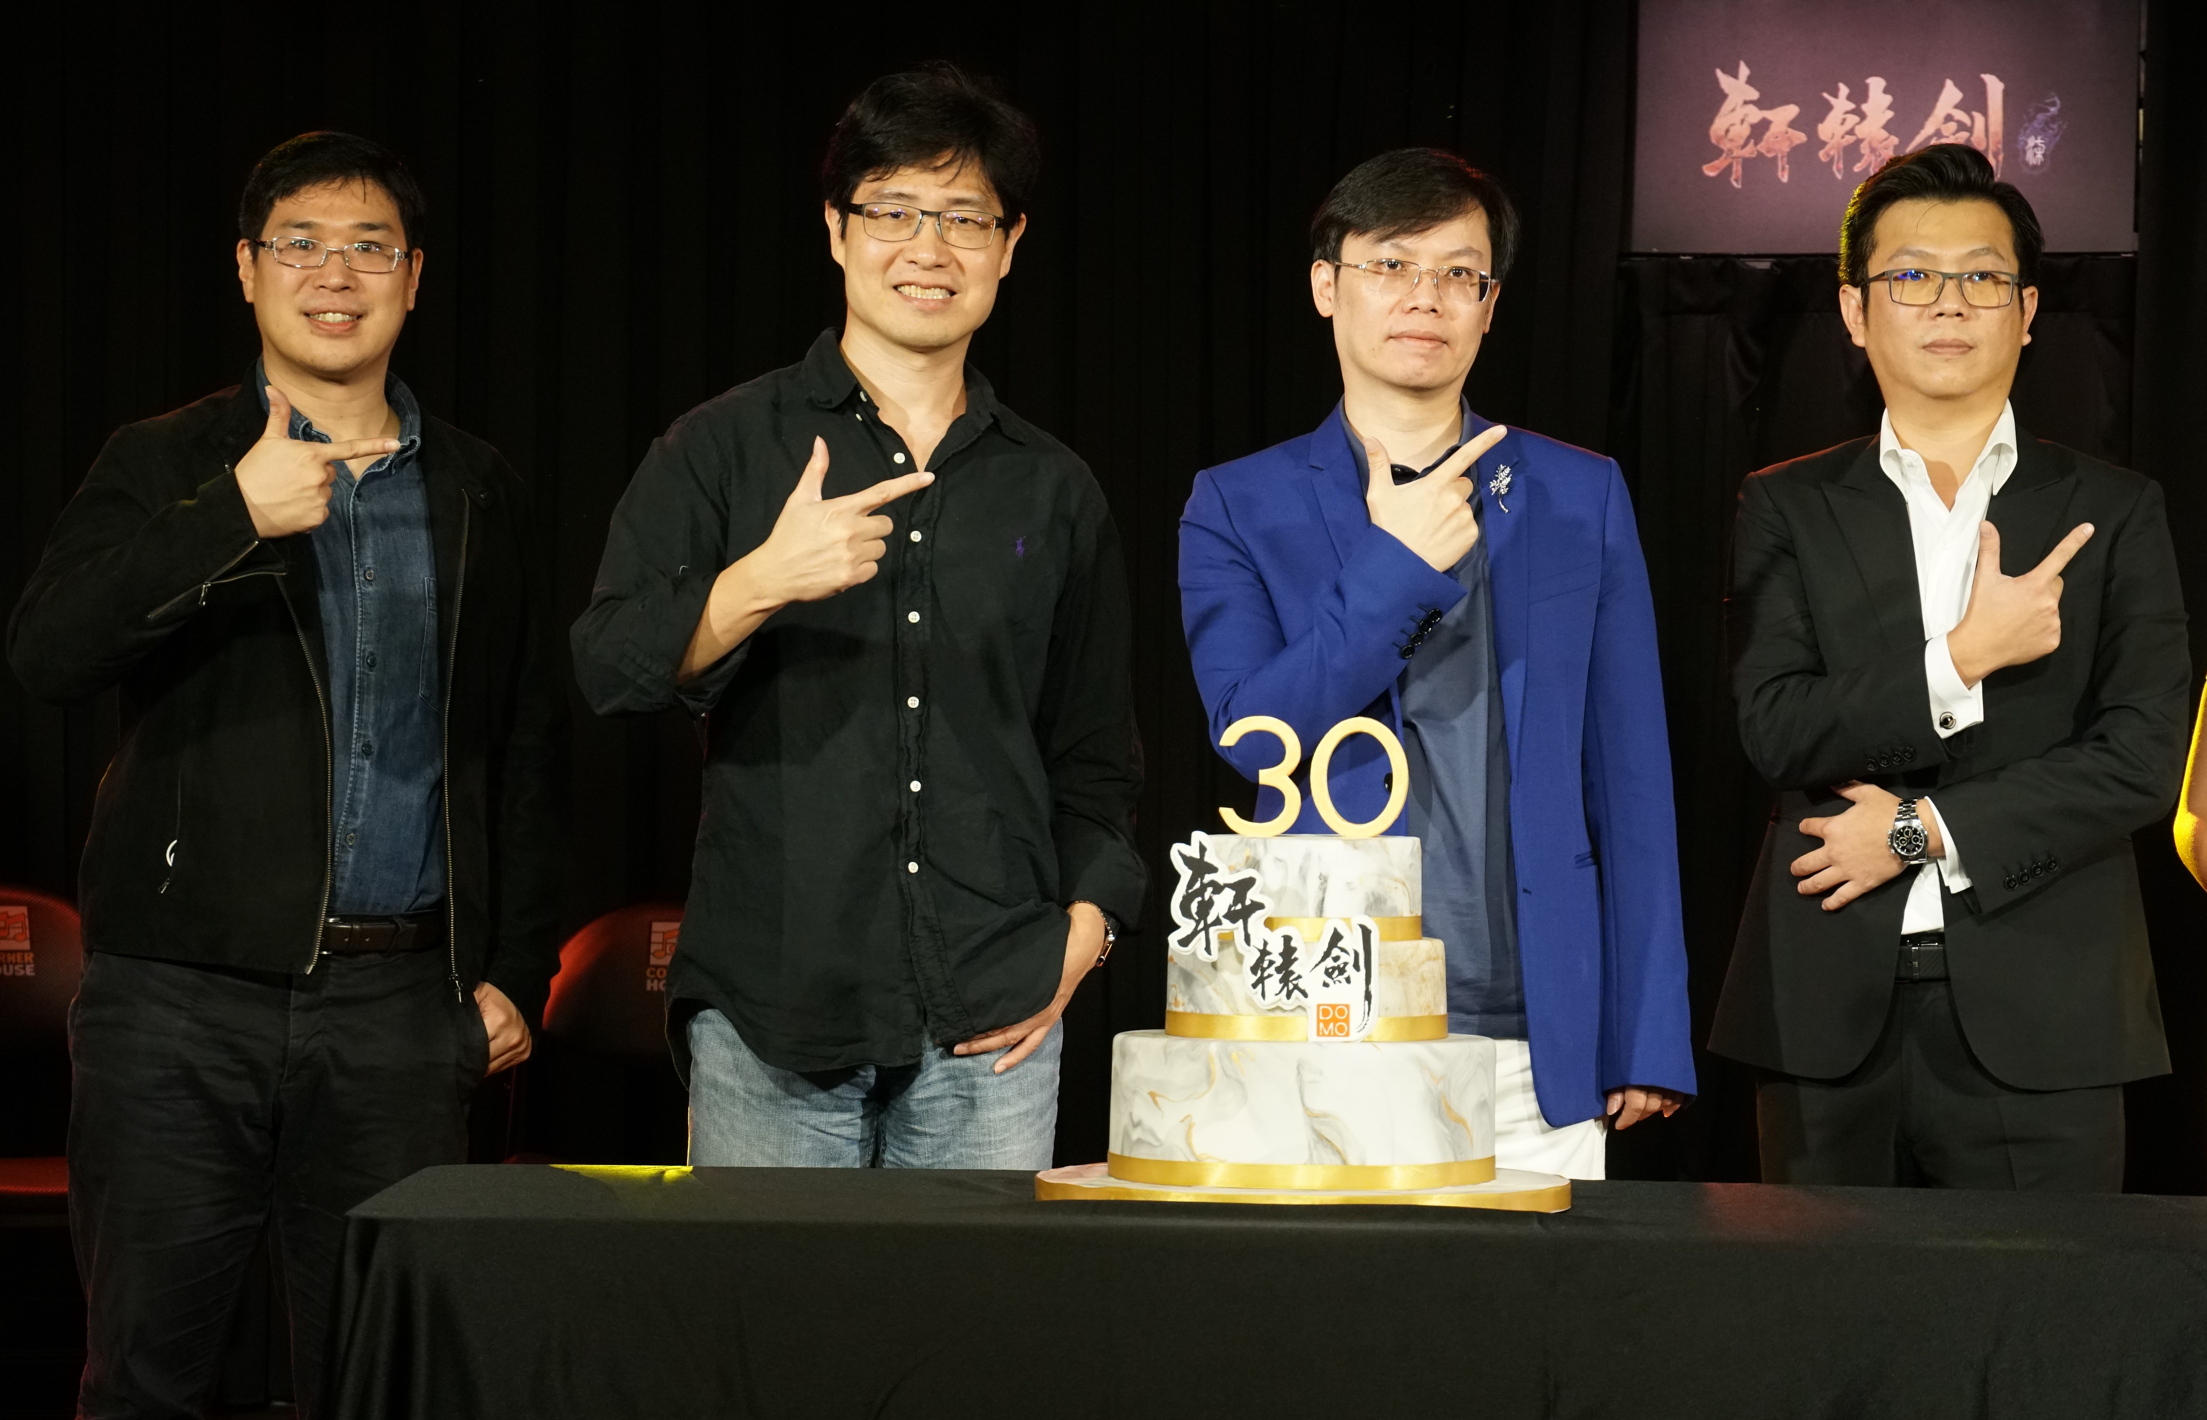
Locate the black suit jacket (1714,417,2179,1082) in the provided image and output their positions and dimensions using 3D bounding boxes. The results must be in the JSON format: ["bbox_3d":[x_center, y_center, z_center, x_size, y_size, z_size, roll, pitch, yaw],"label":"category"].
[{"bbox_3d":[0.862,0.051,6.200,0.490,0.670,0.360,1,-1,5],"label":"black suit jacket"}]

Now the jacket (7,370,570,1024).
[{"bbox_3d":[-0.822,-0.010,6.150,0.550,0.670,0.380,1,-1,-14],"label":"jacket"}]

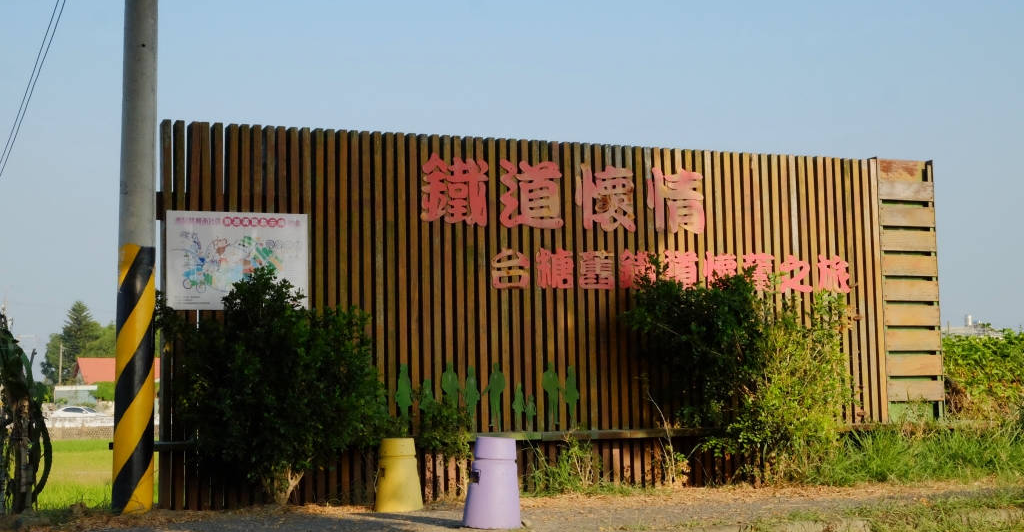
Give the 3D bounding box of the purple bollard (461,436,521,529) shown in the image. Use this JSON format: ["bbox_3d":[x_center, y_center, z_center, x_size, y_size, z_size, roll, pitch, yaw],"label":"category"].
[{"bbox_3d":[-0.171,1.730,10.258,0.467,0.705,0.467,-1,-6,0],"label":"purple bollard"}]

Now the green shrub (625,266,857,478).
[{"bbox_3d":[2.454,1.121,14.021,2.574,2.235,1.600,1,-6,-20],"label":"green shrub"}]

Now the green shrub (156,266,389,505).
[{"bbox_3d":[-2.292,1.123,12.247,2.300,2.157,1.600,1,-6,-20],"label":"green shrub"}]

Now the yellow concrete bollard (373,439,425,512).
[{"bbox_3d":[-1.050,1.936,11.900,0.450,0.655,0.450,-1,-6,0],"label":"yellow concrete bollard"}]

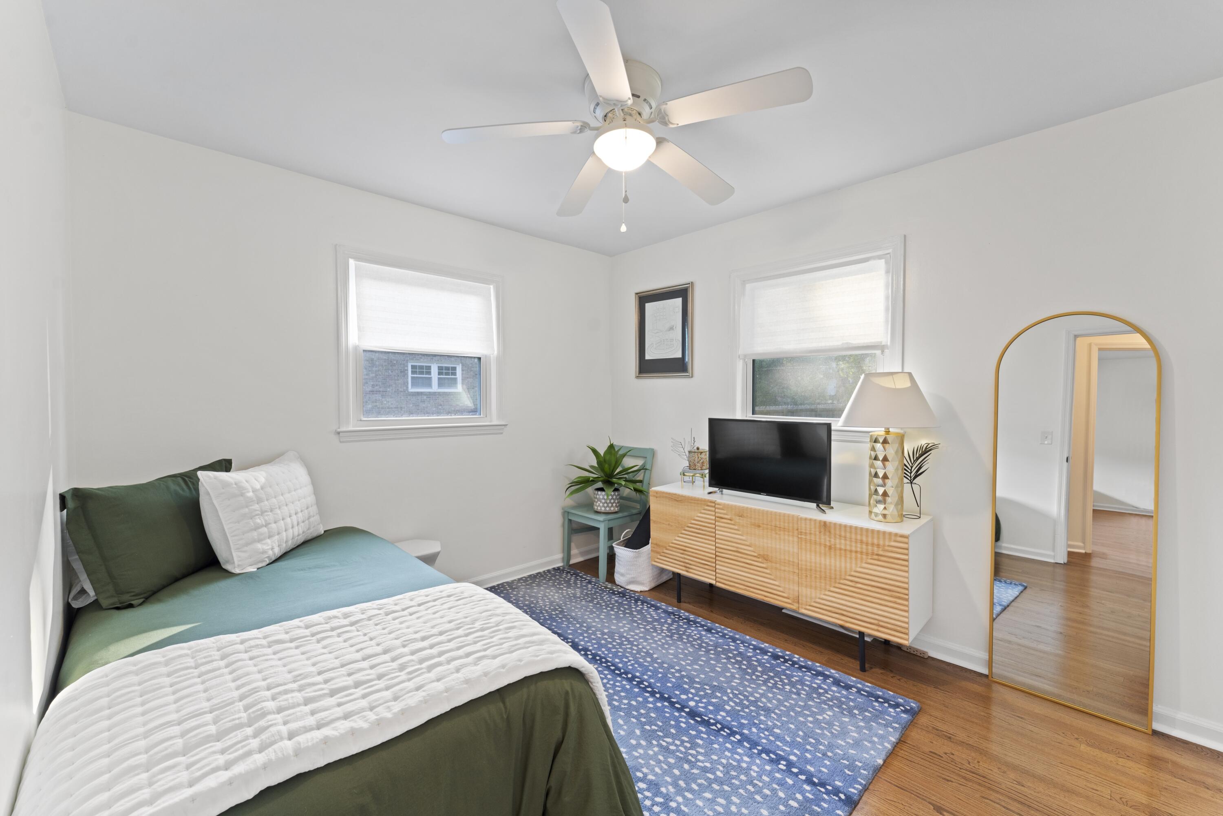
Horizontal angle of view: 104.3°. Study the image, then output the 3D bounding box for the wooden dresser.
[{"bbox_3d":[0.923,0.886,2.741,0.405,0.695,1.470,-2,2,-44],"label":"wooden dresser"}]

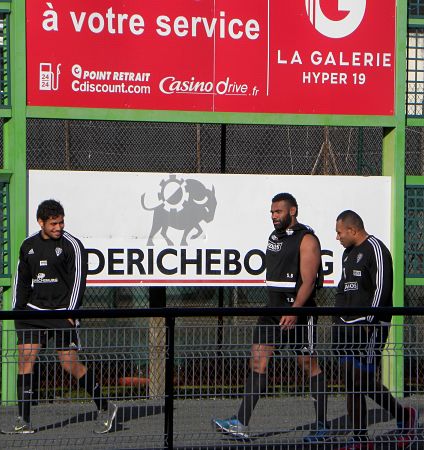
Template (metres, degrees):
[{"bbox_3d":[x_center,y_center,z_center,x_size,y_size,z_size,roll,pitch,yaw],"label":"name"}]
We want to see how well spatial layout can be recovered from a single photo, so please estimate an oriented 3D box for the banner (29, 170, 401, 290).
[{"bbox_3d":[0.030,0.046,44.700,3.870,1.000,0.050,0,0,-34],"label":"banner"}]

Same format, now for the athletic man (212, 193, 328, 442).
[{"bbox_3d":[0.437,0.690,37.800,0.850,1.860,0.600,0,0,-21],"label":"athletic man"}]

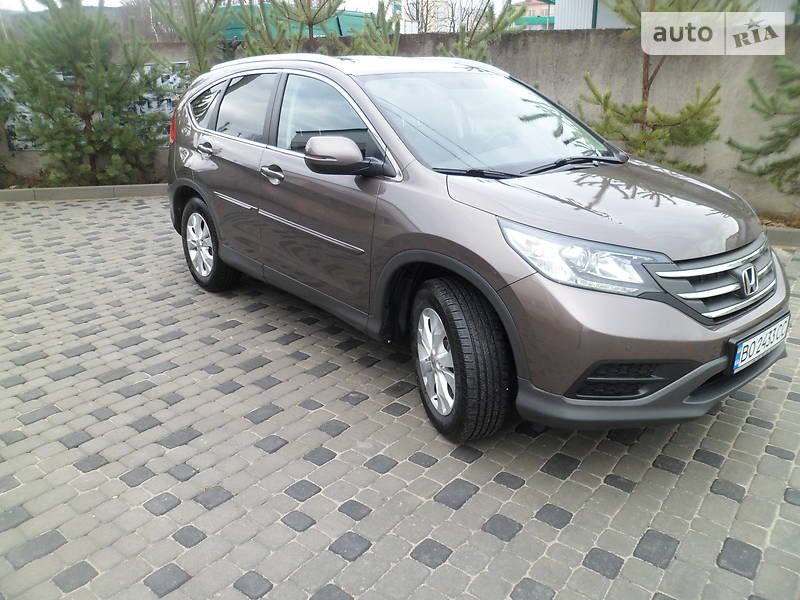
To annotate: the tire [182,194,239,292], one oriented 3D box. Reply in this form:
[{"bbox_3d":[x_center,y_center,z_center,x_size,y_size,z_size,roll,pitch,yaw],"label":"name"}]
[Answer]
[{"bbox_3d":[-1.422,-0.434,4.536,0.230,0.715,0.715,-14,24,-37],"label":"tire"}]

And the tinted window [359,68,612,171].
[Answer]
[{"bbox_3d":[0.511,-0.990,3.204,1.440,0.140,0.900,-14,54,-37],"label":"tinted window"}]

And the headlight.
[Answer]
[{"bbox_3d":[0.652,-0.159,2.243,0.390,0.270,0.540,-14,24,-37],"label":"headlight"}]

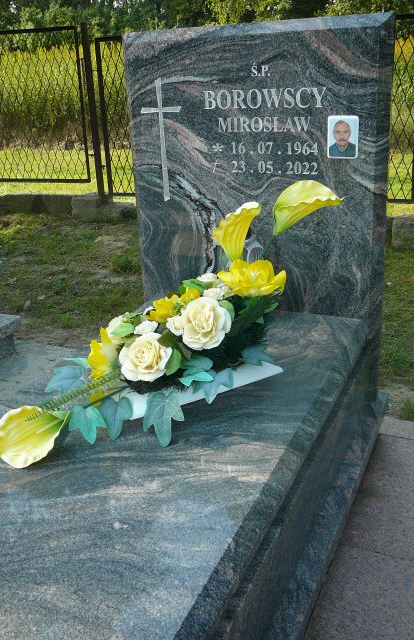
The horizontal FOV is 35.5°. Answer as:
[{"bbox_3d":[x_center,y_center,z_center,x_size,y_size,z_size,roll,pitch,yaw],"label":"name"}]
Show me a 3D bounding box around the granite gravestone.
[{"bbox_3d":[0.142,-0.415,2.007,0.820,0.921,0.080,6,23,23],"label":"granite gravestone"}]

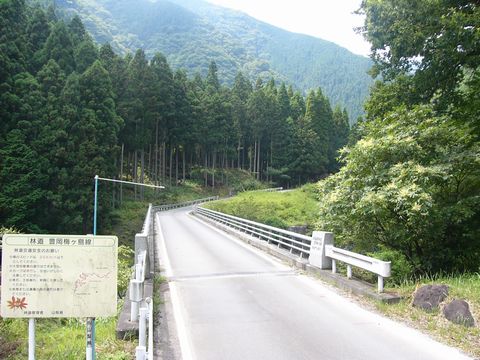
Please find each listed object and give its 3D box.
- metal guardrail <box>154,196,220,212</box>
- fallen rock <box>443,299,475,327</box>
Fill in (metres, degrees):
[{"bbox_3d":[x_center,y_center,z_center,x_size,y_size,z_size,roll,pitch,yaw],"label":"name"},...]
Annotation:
[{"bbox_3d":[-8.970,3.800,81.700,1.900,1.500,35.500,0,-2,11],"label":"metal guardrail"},{"bbox_3d":[4.140,2.510,9.220,0.550,0.400,0.460,-1,-2,24],"label":"fallen rock"}]

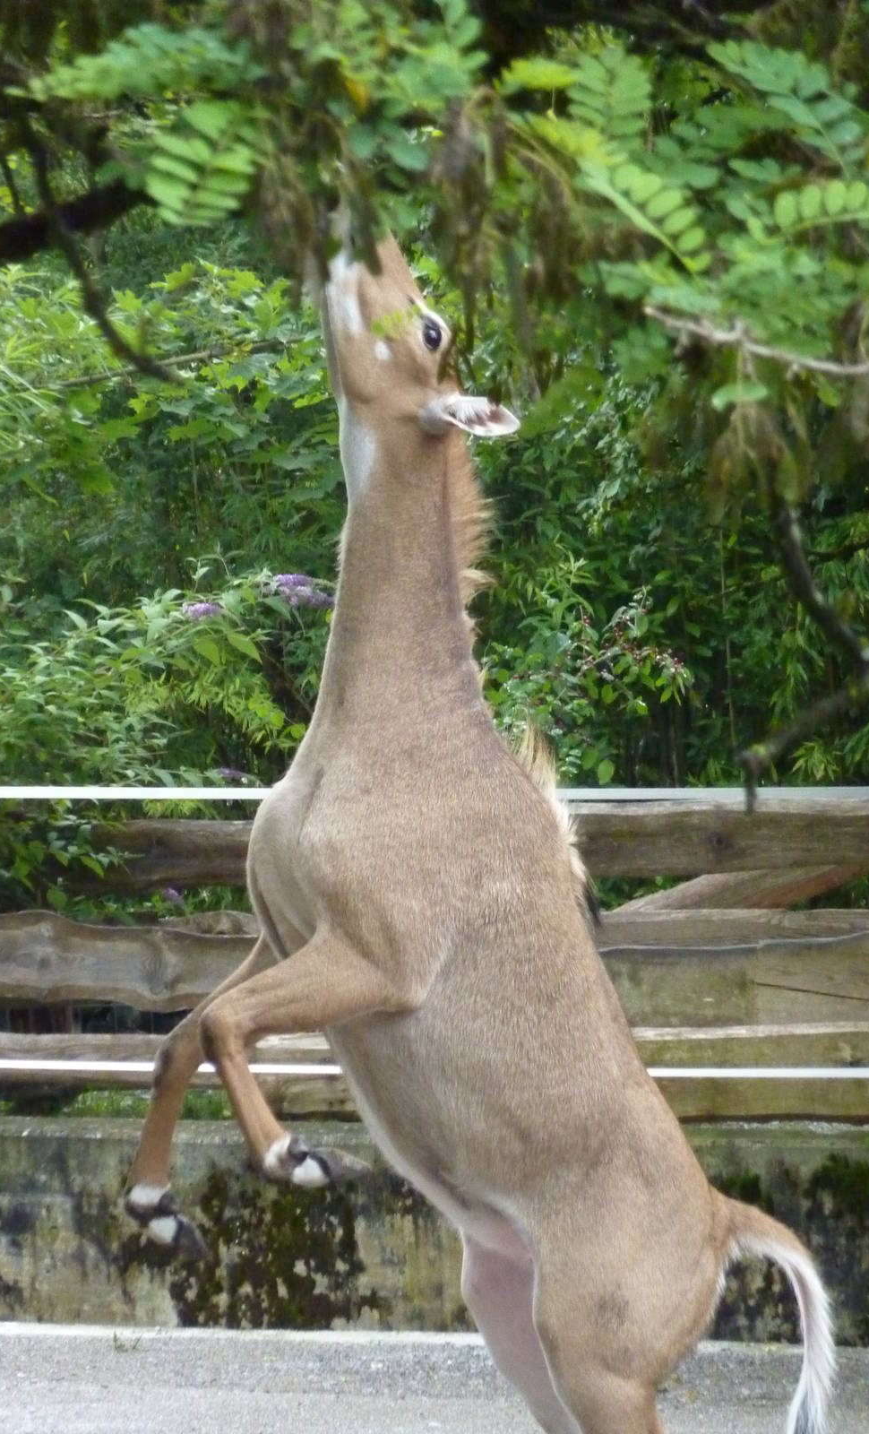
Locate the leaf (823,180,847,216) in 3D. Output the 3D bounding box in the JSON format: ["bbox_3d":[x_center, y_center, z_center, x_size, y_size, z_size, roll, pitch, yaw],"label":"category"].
[{"bbox_3d":[0.488,-0.631,14.000,0.029,0.044,0.015,0,1,0],"label":"leaf"}]

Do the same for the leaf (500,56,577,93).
[{"bbox_3d":[0.127,-0.780,14.000,0.094,0.045,0.055,0,1,0],"label":"leaf"}]

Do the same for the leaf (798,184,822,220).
[{"bbox_3d":[0.457,-0.625,14.000,0.030,0.045,0.015,0,1,0],"label":"leaf"}]

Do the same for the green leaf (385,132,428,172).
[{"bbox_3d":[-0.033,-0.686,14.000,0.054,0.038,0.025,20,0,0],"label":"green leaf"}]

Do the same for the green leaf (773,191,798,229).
[{"bbox_3d":[0.427,-0.616,14.000,0.030,0.046,0.015,0,1,0],"label":"green leaf"}]

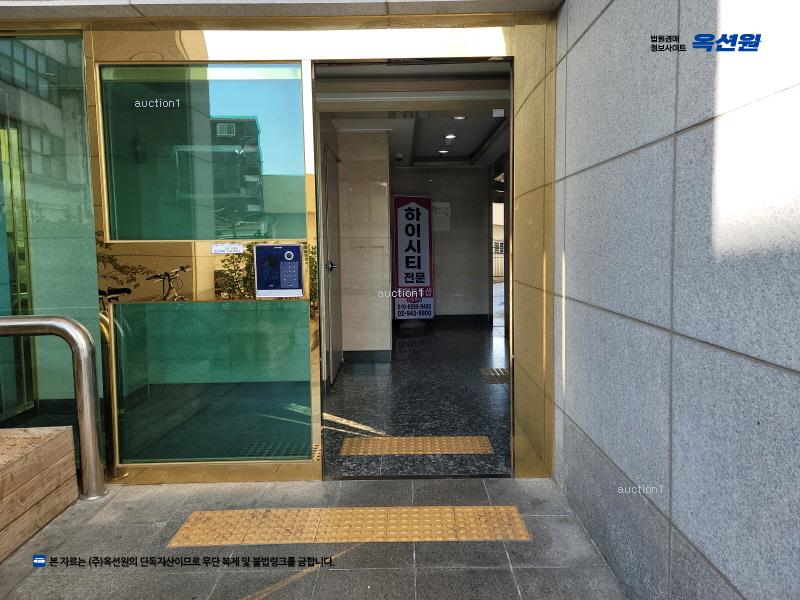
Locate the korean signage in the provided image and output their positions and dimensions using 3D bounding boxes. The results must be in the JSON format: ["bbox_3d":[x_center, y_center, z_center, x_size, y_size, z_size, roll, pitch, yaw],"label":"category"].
[{"bbox_3d":[0.208,-0.602,8.451,0.600,1.800,0.080,-2,5,-15],"label":"korean signage"}]

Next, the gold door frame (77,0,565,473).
[{"bbox_3d":[-0.374,-0.219,2.926,2.300,2.300,0.160,-1,5,0],"label":"gold door frame"}]

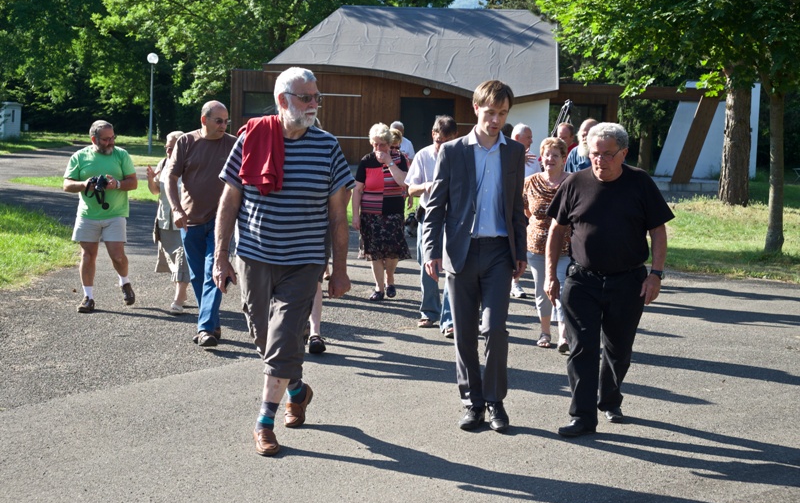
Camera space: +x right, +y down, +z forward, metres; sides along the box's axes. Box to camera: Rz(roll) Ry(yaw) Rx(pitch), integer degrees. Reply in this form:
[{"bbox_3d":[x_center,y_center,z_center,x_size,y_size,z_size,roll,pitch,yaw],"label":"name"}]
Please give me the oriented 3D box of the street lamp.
[{"bbox_3d":[-10.385,-6.241,55.000,0.500,4.250,0.500,2,5,0],"label":"street lamp"}]

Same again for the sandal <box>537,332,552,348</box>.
[{"bbox_3d":[1.070,0.650,9.700,0.100,0.090,0.250,3,6,13],"label":"sandal"}]

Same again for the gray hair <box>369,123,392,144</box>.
[{"bbox_3d":[-0.175,-1.067,11.850,0.210,0.180,0.220,3,6,9],"label":"gray hair"}]

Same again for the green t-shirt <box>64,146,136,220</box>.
[{"bbox_3d":[-2.540,-0.586,11.100,0.630,0.620,0.380,0,6,-16],"label":"green t-shirt"}]

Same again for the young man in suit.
[{"bbox_3d":[0.375,0.016,6.800,0.540,1.830,0.480,1,5,-7],"label":"young man in suit"}]

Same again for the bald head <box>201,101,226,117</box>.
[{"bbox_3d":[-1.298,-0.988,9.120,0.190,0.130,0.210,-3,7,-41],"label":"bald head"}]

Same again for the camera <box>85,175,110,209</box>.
[{"bbox_3d":[-2.504,-0.489,10.850,0.200,0.270,0.150,0,6,-14],"label":"camera"}]

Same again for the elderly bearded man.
[{"bbox_3d":[-0.591,0.024,6.450,0.680,1.850,0.800,1,6,-8],"label":"elderly bearded man"}]

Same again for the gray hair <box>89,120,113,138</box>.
[{"bbox_3d":[-2.525,-1.037,11.050,0.210,0.160,0.190,7,8,45],"label":"gray hair"}]

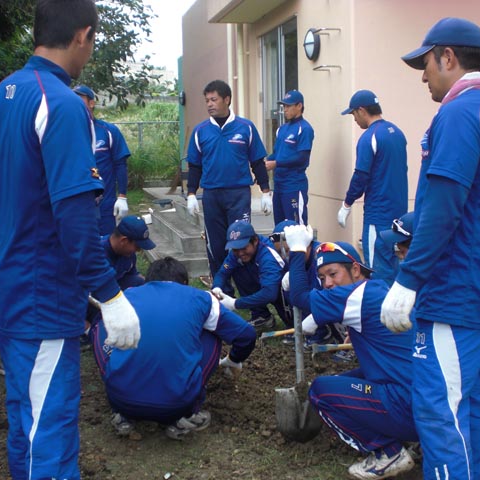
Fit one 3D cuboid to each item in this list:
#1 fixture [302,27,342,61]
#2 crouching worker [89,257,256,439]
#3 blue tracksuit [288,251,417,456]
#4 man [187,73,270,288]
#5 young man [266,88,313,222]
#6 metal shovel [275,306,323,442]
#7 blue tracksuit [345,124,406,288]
[{"bbox_3d":[0.649,-1.735,6.250,0.100,0.290,0.290,-3,9,-13],"label":"fixture"},{"bbox_3d":[-0.302,0.464,3.191,0.700,0.770,0.720,-1,8,2],"label":"crouching worker"},{"bbox_3d":[0.525,0.432,2.806,0.670,0.780,0.550,2,8,21],"label":"blue tracksuit"},{"bbox_3d":[-0.092,-0.397,5.648,0.620,1.740,0.360,1,8,17],"label":"man"},{"bbox_3d":[0.430,-0.444,6.050,0.460,1.720,0.370,7,12,43],"label":"young man"},{"bbox_3d":[0.258,0.445,3.099,0.230,0.960,0.130,-2,9,-9],"label":"metal shovel"},{"bbox_3d":[0.936,-0.100,4.783,0.320,1.400,0.460,5,10,36],"label":"blue tracksuit"}]

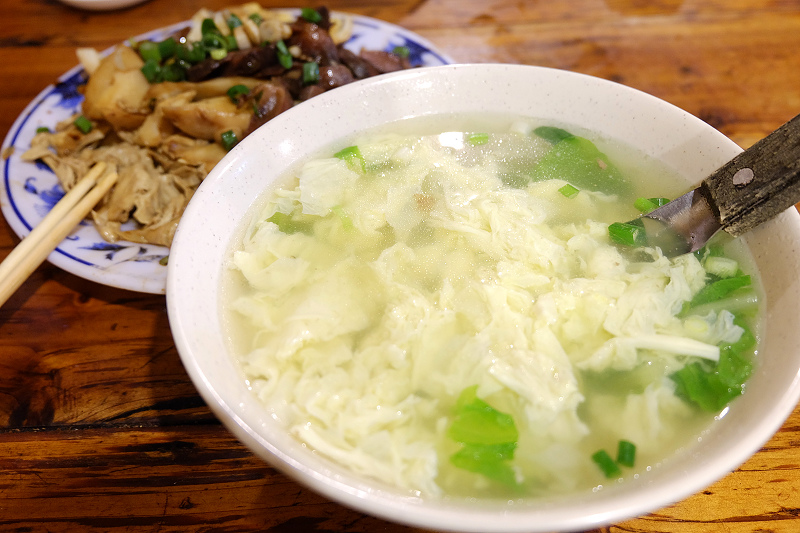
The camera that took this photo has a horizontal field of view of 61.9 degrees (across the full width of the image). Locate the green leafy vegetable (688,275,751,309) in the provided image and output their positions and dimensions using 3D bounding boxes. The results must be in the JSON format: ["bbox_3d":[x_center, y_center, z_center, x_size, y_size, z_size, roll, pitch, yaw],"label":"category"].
[{"bbox_3d":[0.101,0.008,0.210,0.020,0.004,0.005,-20,48,-15],"label":"green leafy vegetable"}]

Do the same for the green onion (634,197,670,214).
[{"bbox_3d":[0.090,-0.022,0.238,0.011,0.005,0.005,4,46,8],"label":"green onion"}]

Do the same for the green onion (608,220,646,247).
[{"bbox_3d":[0.078,-0.011,0.228,0.011,0.005,0.007,10,47,13],"label":"green onion"}]

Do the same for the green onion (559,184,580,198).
[{"bbox_3d":[0.062,-0.027,0.245,0.005,0.003,0.004,-30,51,-23],"label":"green onion"}]

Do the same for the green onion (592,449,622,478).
[{"bbox_3d":[0.053,0.051,0.170,0.004,0.004,0.006,-21,48,-16],"label":"green onion"}]

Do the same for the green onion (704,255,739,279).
[{"bbox_3d":[0.104,0.000,0.216,0.009,0.005,0.005,10,47,13],"label":"green onion"}]

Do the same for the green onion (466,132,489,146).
[{"bbox_3d":[0.032,-0.052,0.271,0.008,0.004,0.004,-2,46,2],"label":"green onion"}]

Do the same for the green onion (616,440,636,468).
[{"bbox_3d":[0.058,0.048,0.172,0.004,0.004,0.006,11,48,14],"label":"green onion"}]

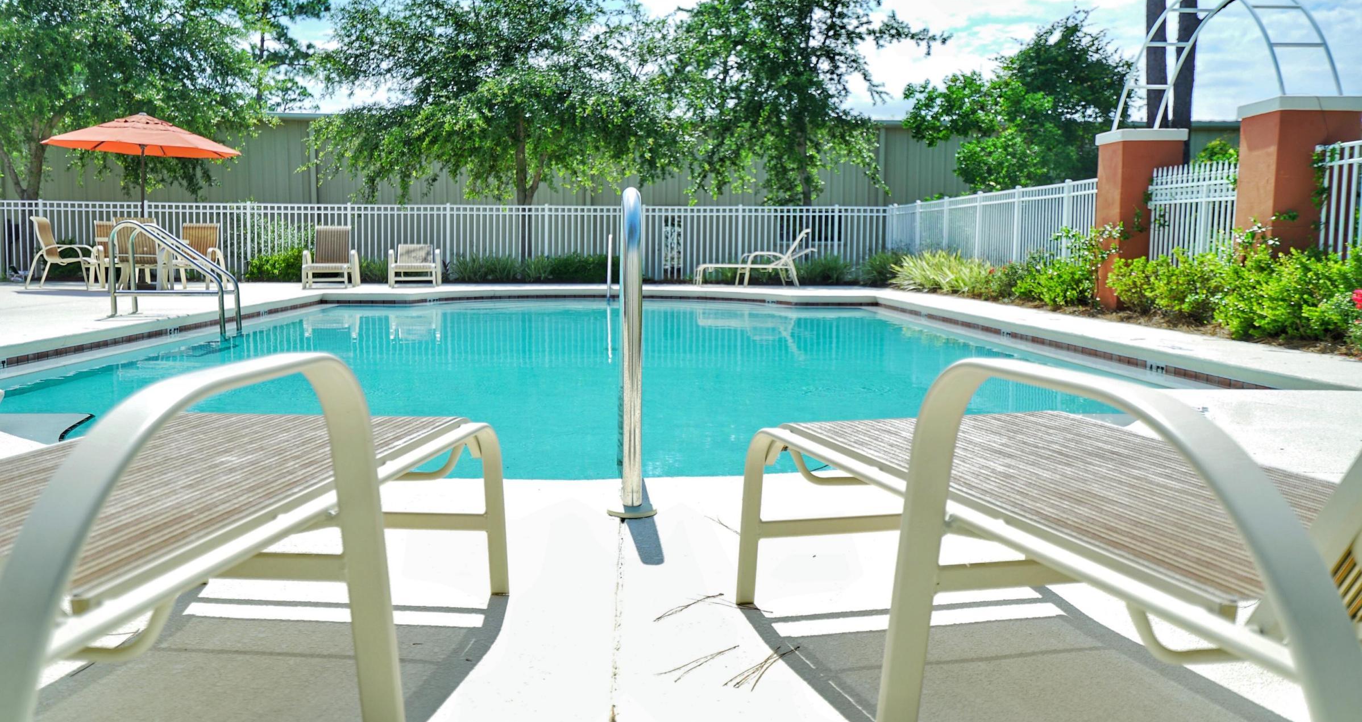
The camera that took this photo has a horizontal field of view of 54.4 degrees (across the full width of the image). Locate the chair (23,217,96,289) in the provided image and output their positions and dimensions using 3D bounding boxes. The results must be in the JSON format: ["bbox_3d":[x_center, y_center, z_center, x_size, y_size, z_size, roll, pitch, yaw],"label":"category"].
[{"bbox_3d":[-8.304,-1.467,17.878,0.820,1.000,0.620,1,5,4],"label":"chair"}]

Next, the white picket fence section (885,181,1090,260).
[{"bbox_3d":[4.210,-1.714,19.388,0.060,1.420,11.100,0,5,-3],"label":"white picket fence section"}]

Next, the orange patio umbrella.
[{"bbox_3d":[-7.182,-2.134,17.670,2.740,2.360,2.740,0,5,-3],"label":"orange patio umbrella"}]

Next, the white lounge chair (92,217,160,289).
[{"bbox_3d":[-7.151,-1.389,17.184,0.620,0.960,0.760,-1,5,-14],"label":"white lounge chair"}]

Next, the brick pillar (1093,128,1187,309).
[{"bbox_3d":[4.628,-1.415,13.395,0.670,1.810,0.670,0,5,-3],"label":"brick pillar"}]

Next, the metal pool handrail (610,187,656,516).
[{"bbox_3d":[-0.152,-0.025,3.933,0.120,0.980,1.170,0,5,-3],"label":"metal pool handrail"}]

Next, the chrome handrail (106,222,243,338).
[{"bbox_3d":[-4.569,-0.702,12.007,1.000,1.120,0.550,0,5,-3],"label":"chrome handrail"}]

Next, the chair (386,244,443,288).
[{"bbox_3d":[-3.982,-1.440,19.888,0.740,0.650,1.850,-1,5,-10],"label":"chair"}]

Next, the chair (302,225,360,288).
[{"bbox_3d":[-5.133,-1.549,19.444,0.740,0.930,1.680,0,5,-10],"label":"chair"}]

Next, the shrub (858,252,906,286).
[{"bbox_3d":[3.419,-1.599,22.628,0.760,0.620,0.740,0,5,-3],"label":"shrub"}]

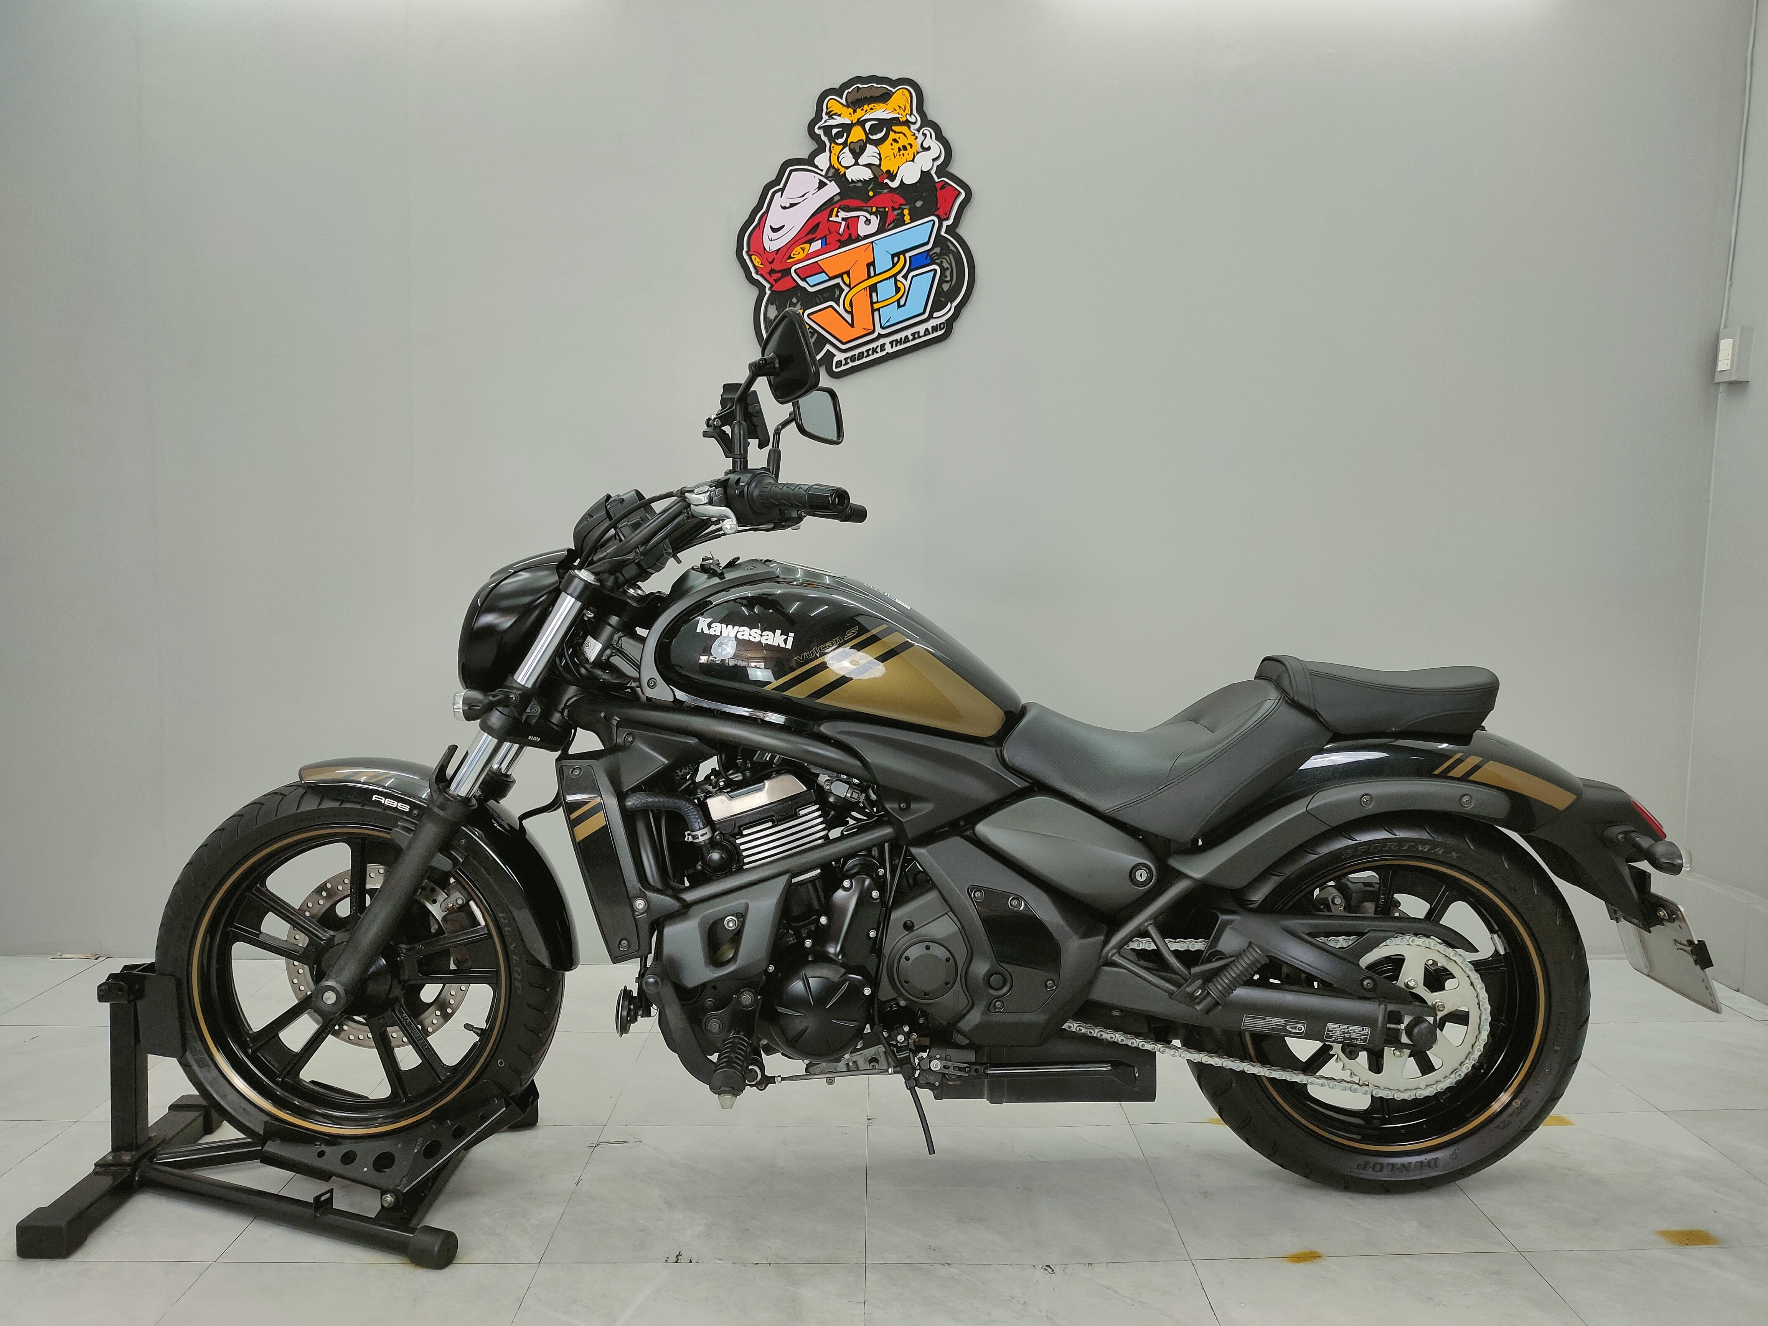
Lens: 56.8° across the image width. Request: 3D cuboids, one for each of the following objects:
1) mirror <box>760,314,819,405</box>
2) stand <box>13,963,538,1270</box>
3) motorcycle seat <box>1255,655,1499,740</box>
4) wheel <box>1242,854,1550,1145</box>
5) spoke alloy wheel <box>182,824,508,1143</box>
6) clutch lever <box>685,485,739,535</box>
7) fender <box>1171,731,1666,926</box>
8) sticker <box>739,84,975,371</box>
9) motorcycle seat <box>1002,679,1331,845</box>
[{"bbox_3d":[-0.117,-0.381,2.050,0.055,0.115,0.155,-2,5,-23],"label":"mirror"},{"bbox_3d":[-0.915,0.640,2.550,0.640,0.375,0.560,0,5,0],"label":"stand"},{"bbox_3d":[0.727,0.052,2.475,0.350,0.120,0.235,0,5,0],"label":"motorcycle seat"},{"bbox_3d":[0.759,0.509,2.515,0.462,0.462,0.140,0,5,0],"label":"wheel"},{"bbox_3d":[-0.806,0.482,2.515,0.485,0.485,0.110,0,5,0],"label":"spoke alloy wheel"},{"bbox_3d":[-0.225,-0.199,2.130,0.045,0.060,0.165,-2,5,-23],"label":"clutch lever"},{"bbox_3d":[0.800,0.240,2.480,0.760,0.275,0.250,0,5,0],"label":"fender"},{"bbox_3d":[-0.066,-1.010,3.790,0.546,0.684,0.025,0,5,0],"label":"sticker"},{"bbox_3d":[0.415,0.145,2.475,0.470,0.235,0.310,0,5,0],"label":"motorcycle seat"}]

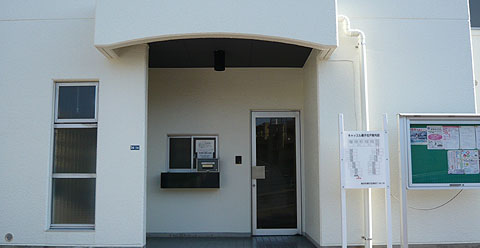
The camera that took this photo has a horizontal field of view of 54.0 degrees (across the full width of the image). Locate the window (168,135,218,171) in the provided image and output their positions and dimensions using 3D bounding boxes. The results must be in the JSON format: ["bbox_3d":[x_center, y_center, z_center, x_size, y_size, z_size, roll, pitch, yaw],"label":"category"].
[{"bbox_3d":[-0.831,0.524,8.430,0.906,0.657,0.100,0,-6,0],"label":"window"}]

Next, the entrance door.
[{"bbox_3d":[0.652,0.866,8.393,0.885,2.206,0.100,0,-6,0],"label":"entrance door"}]

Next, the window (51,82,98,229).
[{"bbox_3d":[-2.388,0.442,6.862,0.636,2.127,0.100,0,-6,0],"label":"window"}]

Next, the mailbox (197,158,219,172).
[{"bbox_3d":[-0.553,0.729,8.237,0.369,0.230,0.140,0,-6,0],"label":"mailbox"}]

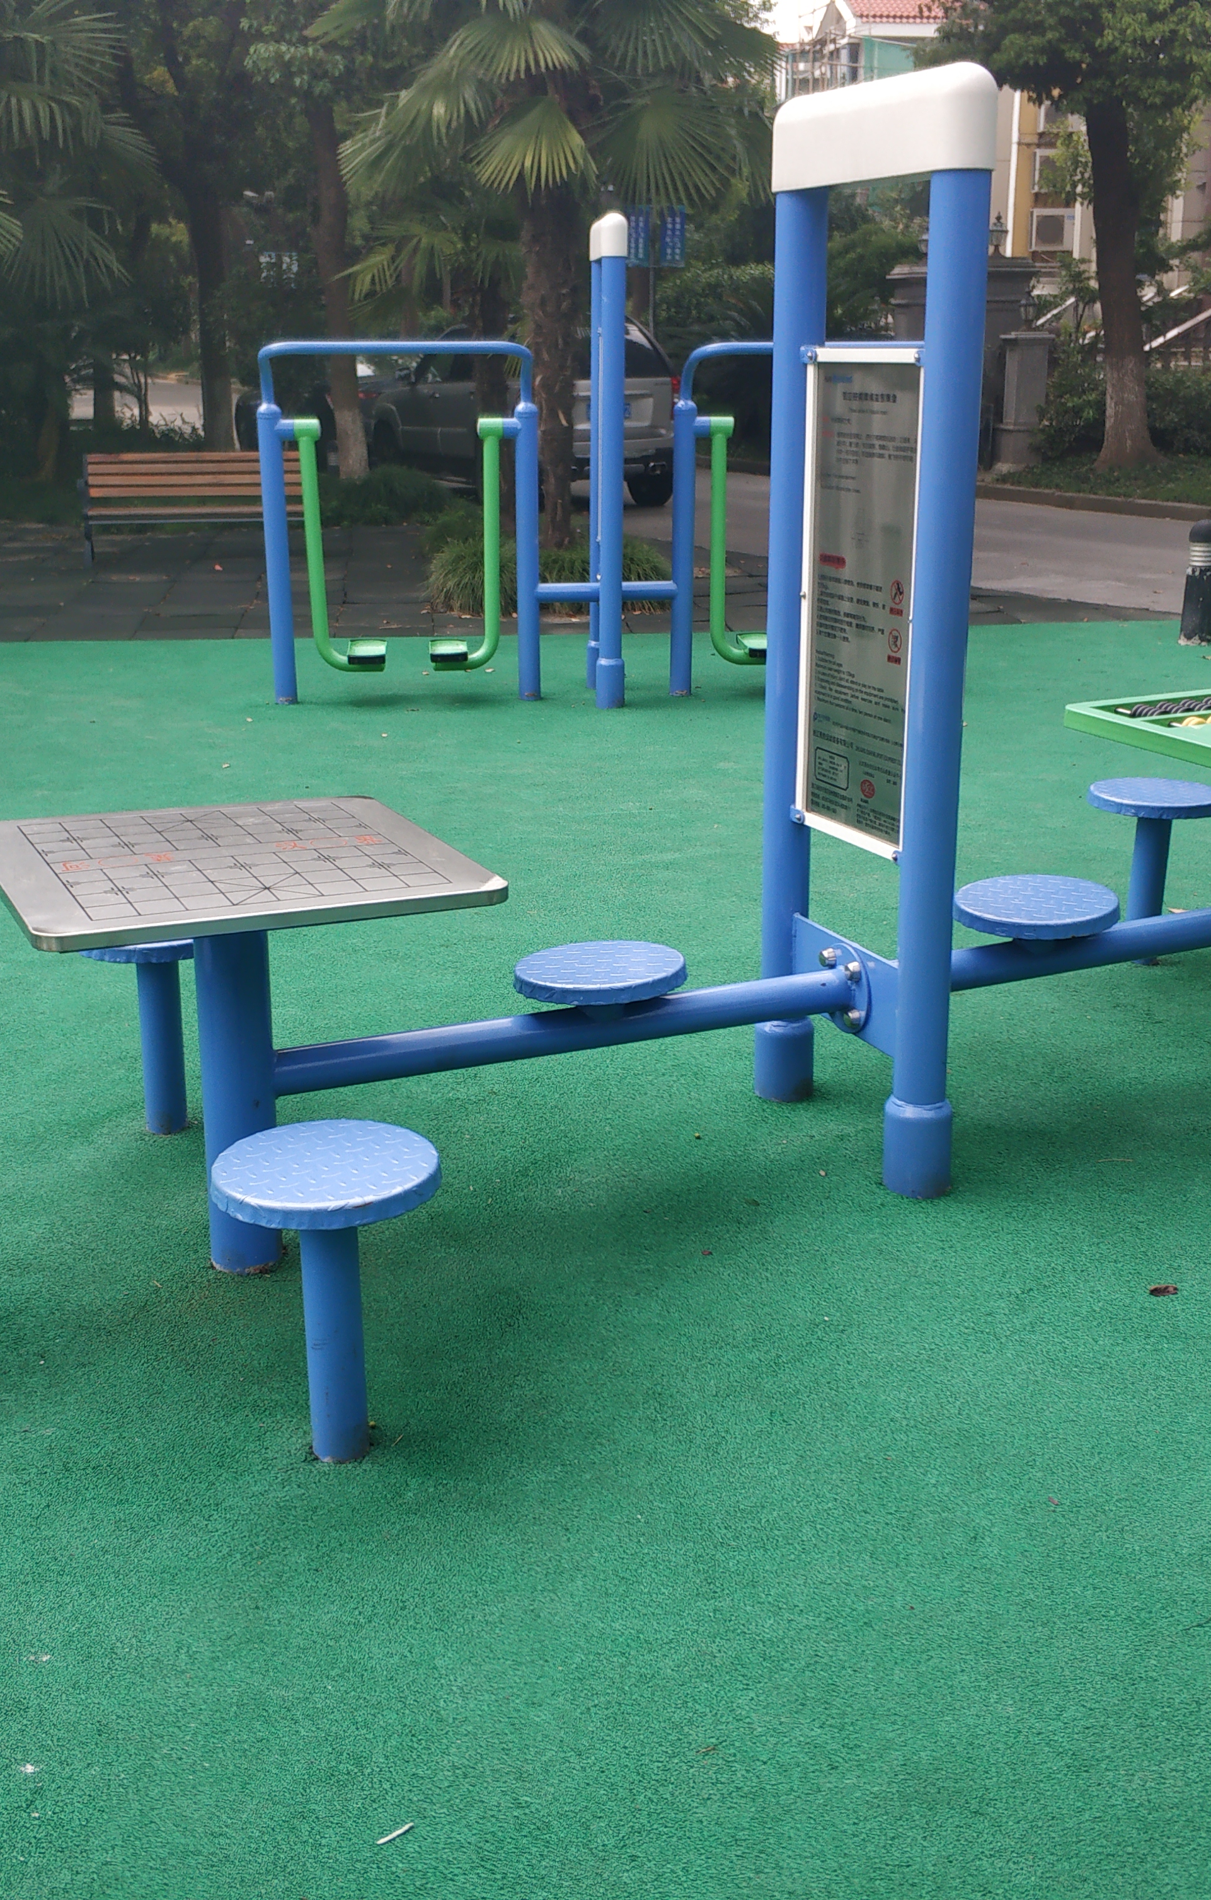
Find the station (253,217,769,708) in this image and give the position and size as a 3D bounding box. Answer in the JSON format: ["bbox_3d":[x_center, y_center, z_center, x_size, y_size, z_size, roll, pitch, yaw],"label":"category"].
[{"bbox_3d":[-0.009,-2.048,8.399,2.860,1.920,0.600,-2,17,-7],"label":"station"}]

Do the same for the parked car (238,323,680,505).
[{"bbox_3d":[-1.150,-5.530,20.059,1.870,1.750,4.650,-9,19,-26],"label":"parked car"}]

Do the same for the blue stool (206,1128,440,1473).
[{"bbox_3d":[-0.369,0.492,2.707,0.307,0.430,0.307,0,17,0],"label":"blue stool"}]

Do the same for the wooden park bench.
[{"bbox_3d":[-2.941,-3.162,14.035,1.520,0.770,0.600,-4,18,-13],"label":"wooden park bench"}]

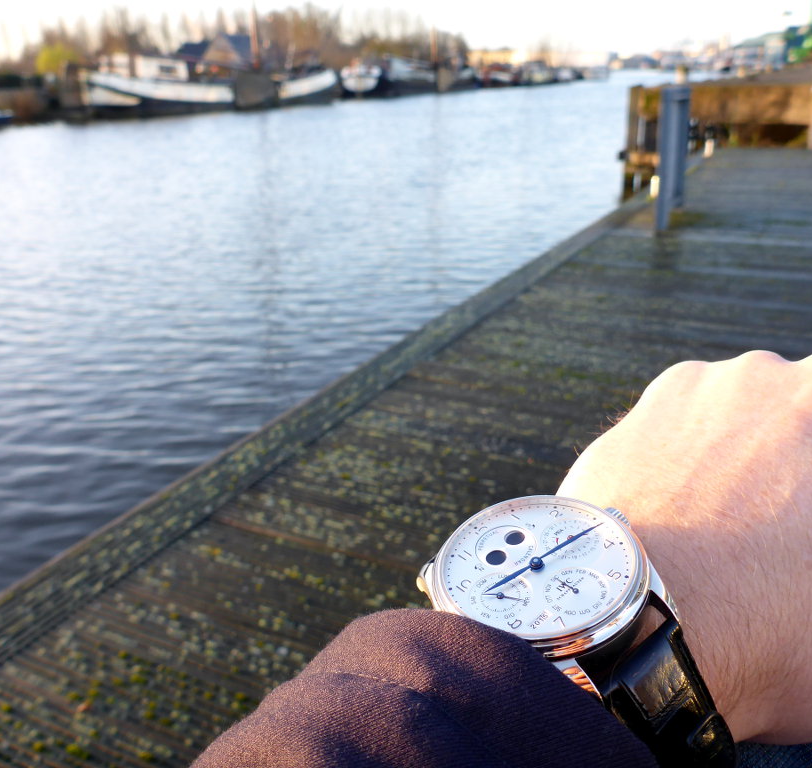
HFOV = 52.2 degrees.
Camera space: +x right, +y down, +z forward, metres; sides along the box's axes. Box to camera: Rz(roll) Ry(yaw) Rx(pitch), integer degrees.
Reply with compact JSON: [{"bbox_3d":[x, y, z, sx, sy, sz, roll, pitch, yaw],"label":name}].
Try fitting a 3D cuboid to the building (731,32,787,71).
[{"bbox_3d":[95.000,-89.358,222.768,13.000,9.200,11.000,8,23,20],"label":"building"}]

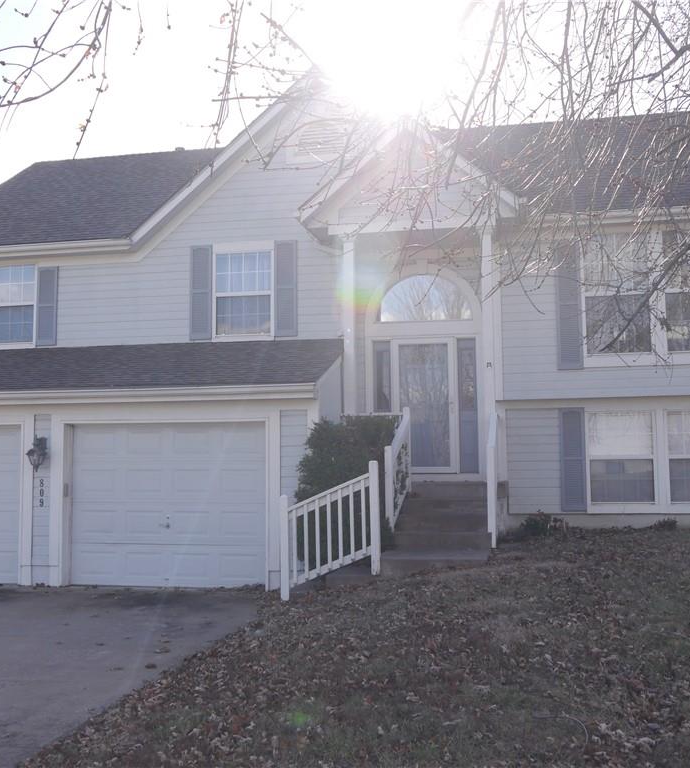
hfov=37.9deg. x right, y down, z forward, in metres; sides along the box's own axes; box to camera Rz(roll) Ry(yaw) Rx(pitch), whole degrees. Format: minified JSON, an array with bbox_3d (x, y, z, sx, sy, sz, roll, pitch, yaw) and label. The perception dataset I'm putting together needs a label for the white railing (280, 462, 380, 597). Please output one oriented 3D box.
[{"bbox_3d":[-0.170,1.703,11.636,1.150,1.600,0.100,-1,-5,12],"label":"white railing"}]

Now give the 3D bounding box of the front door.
[{"bbox_3d":[1.234,0.342,15.224,0.950,2.017,0.080,-1,-5,12],"label":"front door"}]

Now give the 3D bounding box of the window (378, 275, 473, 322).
[{"bbox_3d":[1.230,-1.311,15.372,1.470,0.734,0.090,-1,-5,12],"label":"window"}]

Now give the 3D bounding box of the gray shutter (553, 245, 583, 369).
[{"bbox_3d":[3.233,-1.127,14.519,0.365,1.874,0.045,-1,-5,12],"label":"gray shutter"}]

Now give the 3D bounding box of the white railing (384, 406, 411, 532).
[{"bbox_3d":[0.707,1.081,13.126,0.100,1.640,1.680,-1,-5,12],"label":"white railing"}]

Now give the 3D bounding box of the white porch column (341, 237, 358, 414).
[{"bbox_3d":[0.079,-0.369,14.230,0.180,3.525,0.180,-1,-5,12],"label":"white porch column"}]

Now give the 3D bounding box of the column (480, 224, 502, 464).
[{"bbox_3d":[1.981,-0.428,13.830,0.180,3.545,0.180,-1,-5,12],"label":"column"}]

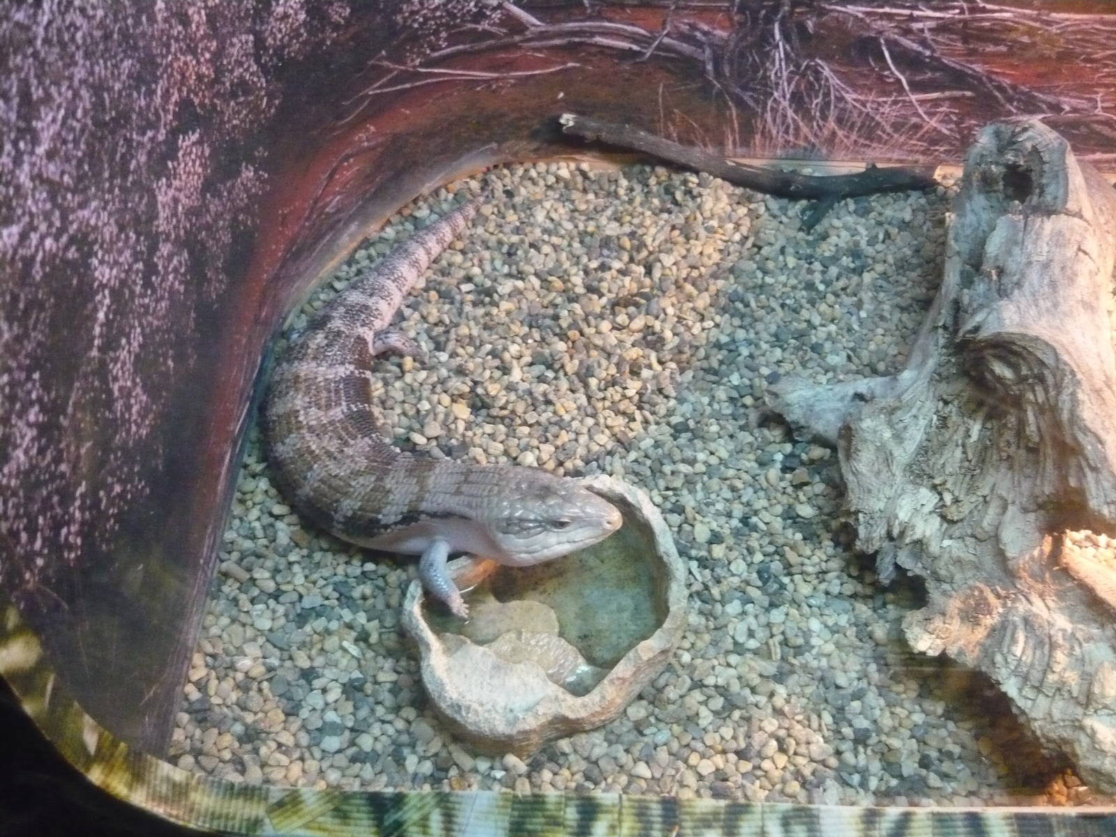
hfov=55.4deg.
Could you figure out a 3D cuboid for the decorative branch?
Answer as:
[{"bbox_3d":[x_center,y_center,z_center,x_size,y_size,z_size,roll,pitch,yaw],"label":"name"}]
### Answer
[{"bbox_3d":[0.167,-0.211,0.896,0.336,0.060,0.074,1,48,1],"label":"decorative branch"}]

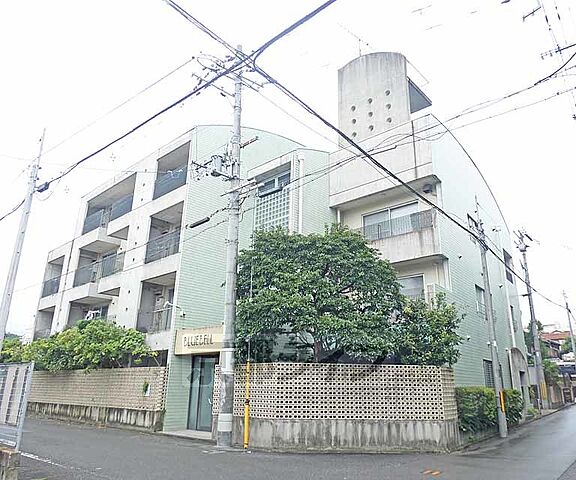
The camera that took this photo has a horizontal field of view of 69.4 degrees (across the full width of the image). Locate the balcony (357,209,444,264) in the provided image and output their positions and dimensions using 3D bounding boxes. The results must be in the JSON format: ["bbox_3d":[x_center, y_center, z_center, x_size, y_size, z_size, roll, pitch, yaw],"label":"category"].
[{"bbox_3d":[3.602,0.258,14.673,3.923,1.569,1.128,-15,-25,39],"label":"balcony"}]

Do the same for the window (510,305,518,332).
[{"bbox_3d":[9.805,3.414,17.959,0.137,1.128,1.128,-15,-25,39],"label":"window"}]

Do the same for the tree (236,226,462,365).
[{"bbox_3d":[1.850,2.523,12.106,6.080,6.080,4.217,-2,-19,8],"label":"tree"}]

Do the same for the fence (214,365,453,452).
[{"bbox_3d":[0.844,4.200,10.618,6.540,2.020,1.478,-5,-20,15],"label":"fence"}]

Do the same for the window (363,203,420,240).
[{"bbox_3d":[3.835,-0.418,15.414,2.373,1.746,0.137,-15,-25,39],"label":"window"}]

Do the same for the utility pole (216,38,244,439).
[{"bbox_3d":[-1.632,-0.798,12.503,0.392,12.658,0.392,-16,-24,38],"label":"utility pole"}]

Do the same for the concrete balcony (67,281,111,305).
[{"bbox_3d":[-9.714,2.684,20.622,2.020,0.726,1.157,-15,-25,39],"label":"concrete balcony"}]

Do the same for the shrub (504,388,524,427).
[{"bbox_3d":[7.517,5.616,13.987,0.785,1.177,1.373,-15,-25,39],"label":"shrub"}]

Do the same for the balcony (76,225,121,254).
[{"bbox_3d":[-9.690,0.023,21.538,2.020,0.745,1.157,-15,-25,39],"label":"balcony"}]

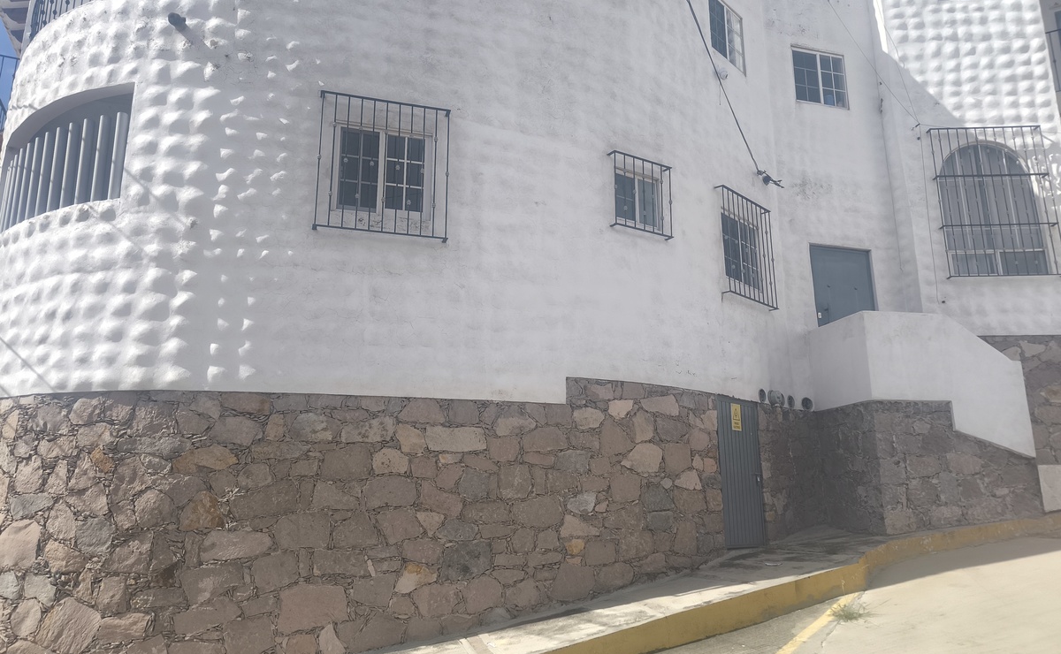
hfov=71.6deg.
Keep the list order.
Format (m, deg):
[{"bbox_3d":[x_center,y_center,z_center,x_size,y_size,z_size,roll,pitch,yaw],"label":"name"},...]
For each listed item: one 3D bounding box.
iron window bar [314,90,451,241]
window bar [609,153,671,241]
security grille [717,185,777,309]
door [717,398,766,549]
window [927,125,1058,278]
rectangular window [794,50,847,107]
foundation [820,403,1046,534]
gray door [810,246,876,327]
[{"bbox_3d":[-1.426,-1.548,7.185,1.248,1.373,0.140,4,-13,-17],"label":"iron window bar"},{"bbox_3d":[1.299,-1.525,8.600,0.859,0.899,0.130,7,-15,-31],"label":"window bar"},{"bbox_3d":[2.987,-1.056,10.200,0.190,1.477,1.371,-12,-17,42],"label":"security grille"},{"bbox_3d":[2.648,1.819,9.277,0.060,1.813,1.050,-12,-17,42],"label":"door"},{"bbox_3d":[7.231,-1.955,11.531,1.679,2.470,0.200,-1,-13,3],"label":"window"},{"bbox_3d":[4.810,-4.135,12.269,1.034,1.025,0.100,4,-13,-17],"label":"rectangular window"},{"bbox_3d":[5.460,1.977,10.254,2.242,1.714,1.497,1,-13,-8],"label":"foundation"},{"bbox_3d":[4.901,-0.233,11.413,1.163,2.080,0.080,4,-13,-17],"label":"gray door"}]

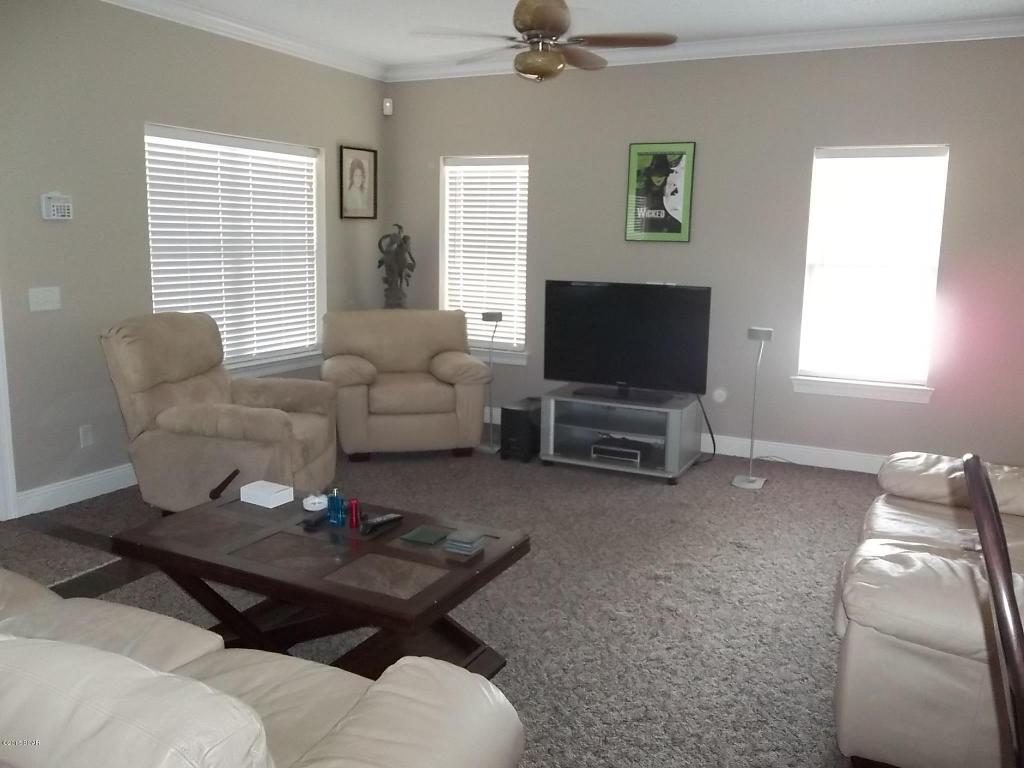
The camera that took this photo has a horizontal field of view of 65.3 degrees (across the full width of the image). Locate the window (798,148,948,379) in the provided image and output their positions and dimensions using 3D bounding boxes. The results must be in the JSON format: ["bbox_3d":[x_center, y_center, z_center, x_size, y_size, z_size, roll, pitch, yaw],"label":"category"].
[{"bbox_3d":[2.230,-0.725,4.976,0.745,1.445,0.100,6,12,26],"label":"window"}]

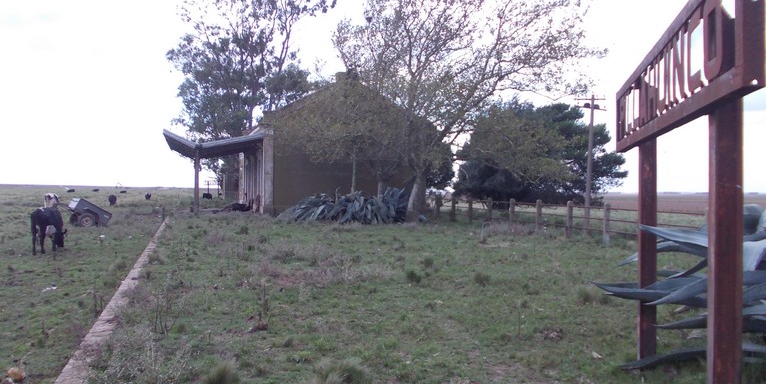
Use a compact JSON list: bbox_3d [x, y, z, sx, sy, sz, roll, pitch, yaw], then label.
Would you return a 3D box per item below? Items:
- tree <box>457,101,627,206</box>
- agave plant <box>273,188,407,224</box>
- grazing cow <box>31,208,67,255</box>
[{"bbox_3d":[12.700,-3.000,50.000,13.900,8.900,12.000,1,0,12],"label":"tree"},{"bbox_3d":[-2.000,0.660,30.500,6.500,1.700,3.200,1,0,-7],"label":"agave plant"},{"bbox_3d":[-9.200,1.060,17.000,0.550,1.260,1.850,1,0,-7],"label":"grazing cow"}]

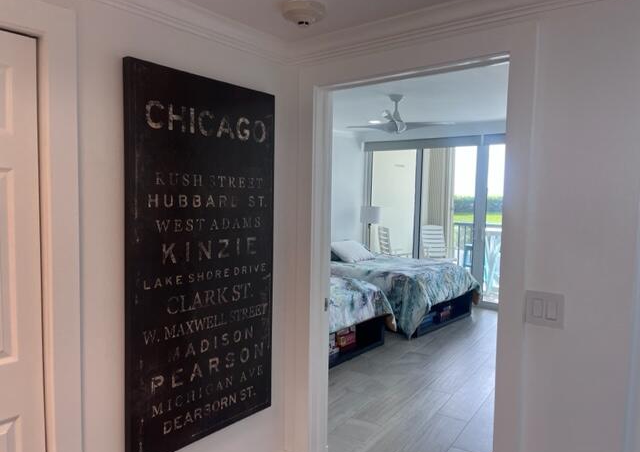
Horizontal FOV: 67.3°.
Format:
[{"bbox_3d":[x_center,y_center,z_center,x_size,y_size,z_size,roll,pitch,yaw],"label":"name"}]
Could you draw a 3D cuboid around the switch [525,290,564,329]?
[{"bbox_3d":[0.771,0.288,1.654,0.118,0.117,0.012,4,4,38],"label":"switch"}]

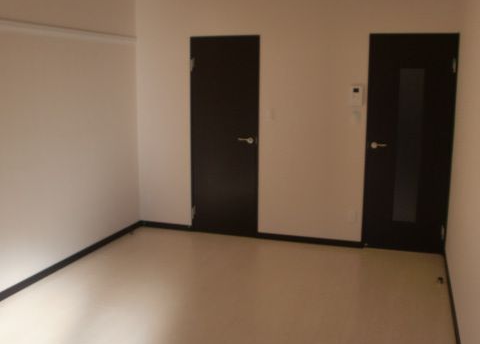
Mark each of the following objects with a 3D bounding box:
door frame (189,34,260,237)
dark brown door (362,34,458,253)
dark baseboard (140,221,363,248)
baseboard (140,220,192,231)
[{"bbox_3d":[-0.150,-0.339,5.332,0.733,2.020,0.081,3,11,18],"label":"door frame"},{"bbox_3d":[1.546,-0.238,4.764,0.743,2.020,0.051,3,11,18],"label":"dark brown door"},{"bbox_3d":[0.039,0.642,5.414,2.424,0.061,0.022,3,11,18],"label":"dark baseboard"},{"bbox_3d":[-0.807,0.592,5.695,0.638,0.061,0.022,3,11,18],"label":"baseboard"}]

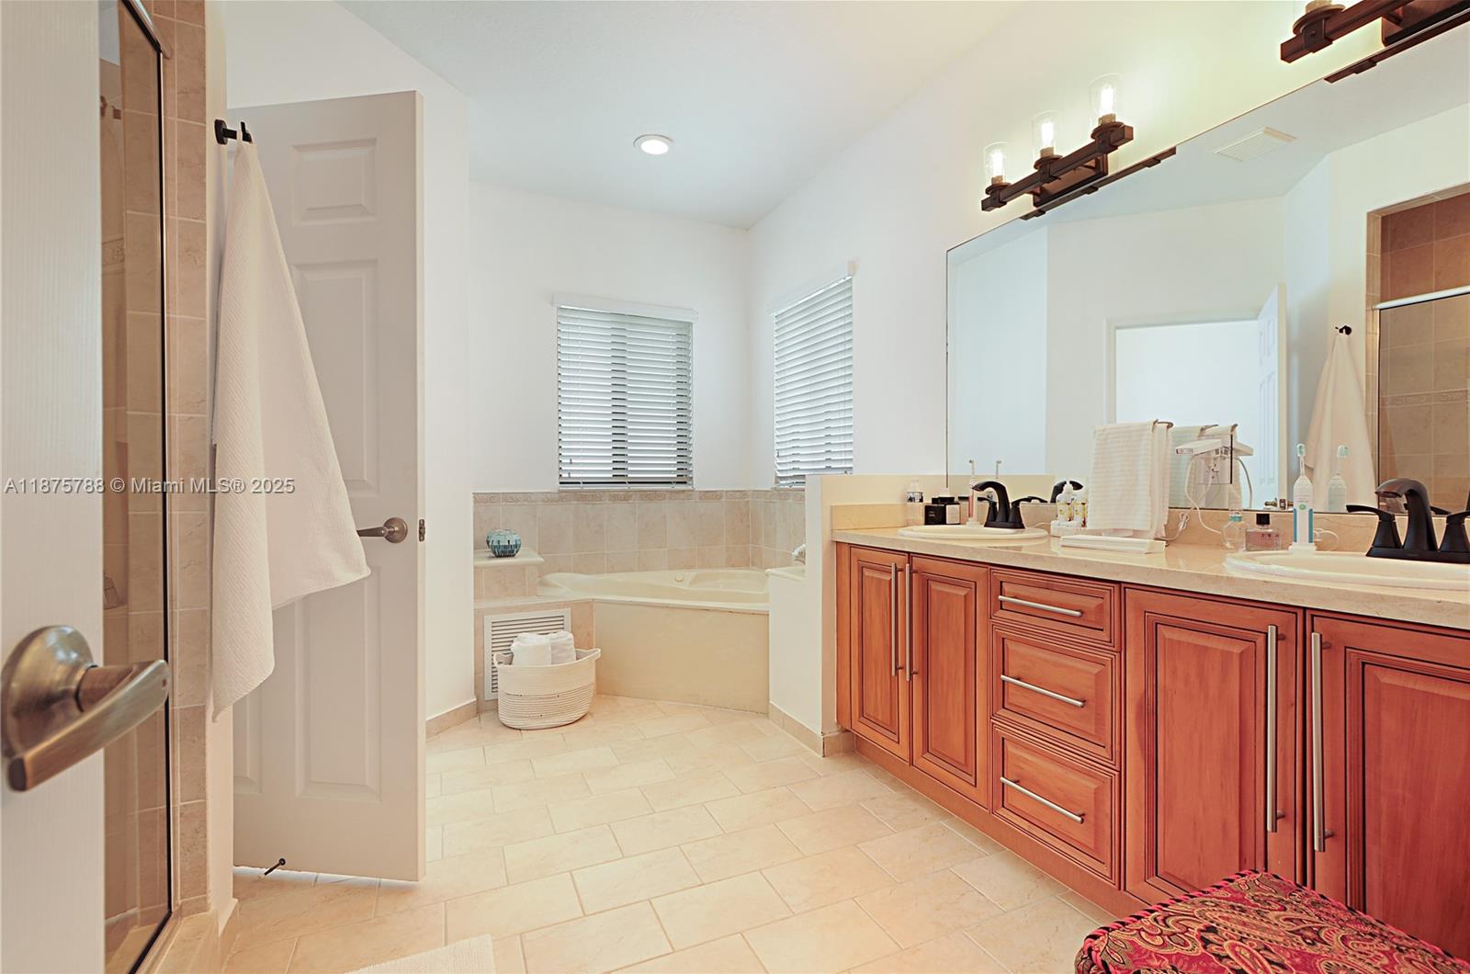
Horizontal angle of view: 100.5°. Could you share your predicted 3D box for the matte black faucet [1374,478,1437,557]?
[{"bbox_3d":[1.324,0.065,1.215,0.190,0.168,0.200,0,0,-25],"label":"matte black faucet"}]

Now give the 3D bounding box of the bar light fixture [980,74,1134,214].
[{"bbox_3d":[1.059,-1.117,2.038,0.160,0.245,0.540,0,0,-25],"label":"bar light fixture"}]

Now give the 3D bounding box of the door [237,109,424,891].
[{"bbox_3d":[-1.210,-0.002,1.640,0.800,2.032,0.036,0,0,7],"label":"door"}]

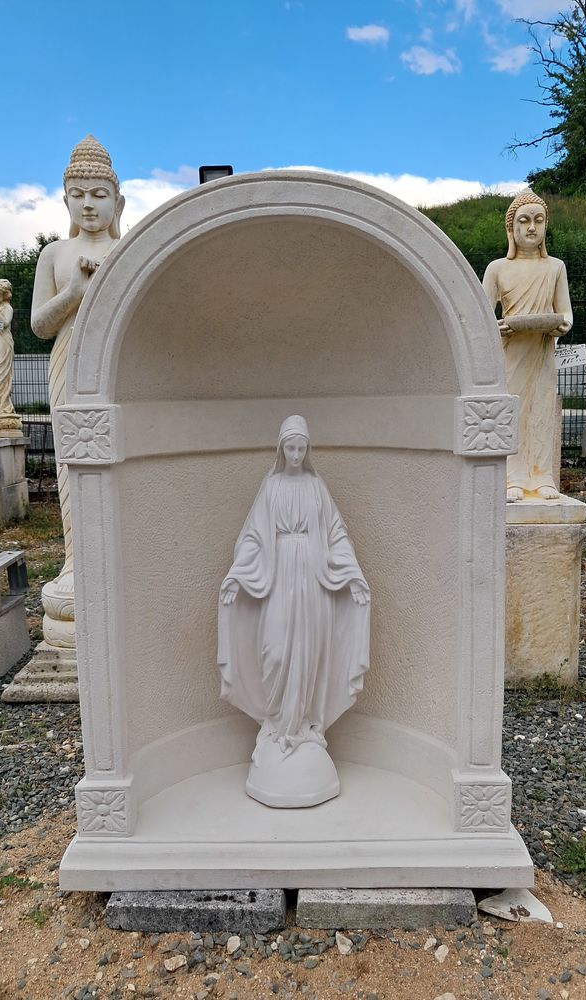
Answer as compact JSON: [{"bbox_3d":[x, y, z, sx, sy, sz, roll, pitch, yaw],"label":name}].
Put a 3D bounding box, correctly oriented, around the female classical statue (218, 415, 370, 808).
[{"bbox_3d":[0.006,0.213,1.576,0.307,0.763,0.200,-1,7,0],"label":"female classical statue"}]

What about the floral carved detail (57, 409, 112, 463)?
[{"bbox_3d":[-0.359,-0.113,1.360,0.099,0.093,0.035,-1,7,1],"label":"floral carved detail"}]

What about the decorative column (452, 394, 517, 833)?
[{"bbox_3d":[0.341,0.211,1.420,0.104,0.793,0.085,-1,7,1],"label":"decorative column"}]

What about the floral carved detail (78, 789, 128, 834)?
[{"bbox_3d":[-0.348,0.571,1.445,0.092,0.090,0.035,-1,7,1],"label":"floral carved detail"}]

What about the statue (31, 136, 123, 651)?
[{"bbox_3d":[-0.645,-0.352,2.642,0.420,1.663,0.350,-1,7,3],"label":"statue"}]

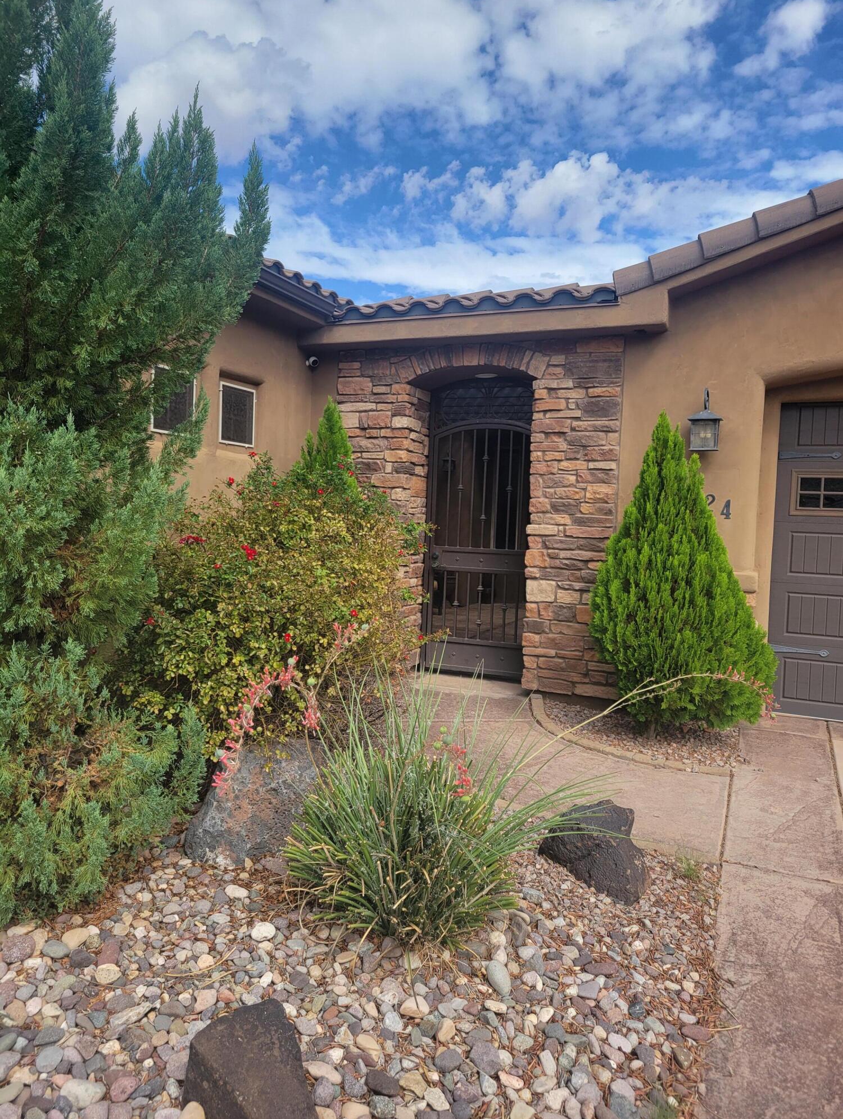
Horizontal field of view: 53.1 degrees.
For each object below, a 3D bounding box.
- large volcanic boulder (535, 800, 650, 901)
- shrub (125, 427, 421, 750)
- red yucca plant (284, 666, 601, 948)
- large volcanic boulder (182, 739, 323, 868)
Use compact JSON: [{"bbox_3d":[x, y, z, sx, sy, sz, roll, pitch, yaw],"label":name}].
[{"bbox_3d":[0.690,1.111,3.340,0.330,0.310,0.460,-1,4,-45],"label":"large volcanic boulder"},{"bbox_3d":[-0.830,0.299,4.600,1.620,1.680,1.650,2,3,-9],"label":"shrub"},{"bbox_3d":[0.065,0.786,2.900,1.060,0.840,0.950,2,3,0],"label":"red yucca plant"},{"bbox_3d":[-0.680,0.961,3.500,0.600,0.420,0.520,2,3,-9],"label":"large volcanic boulder"}]

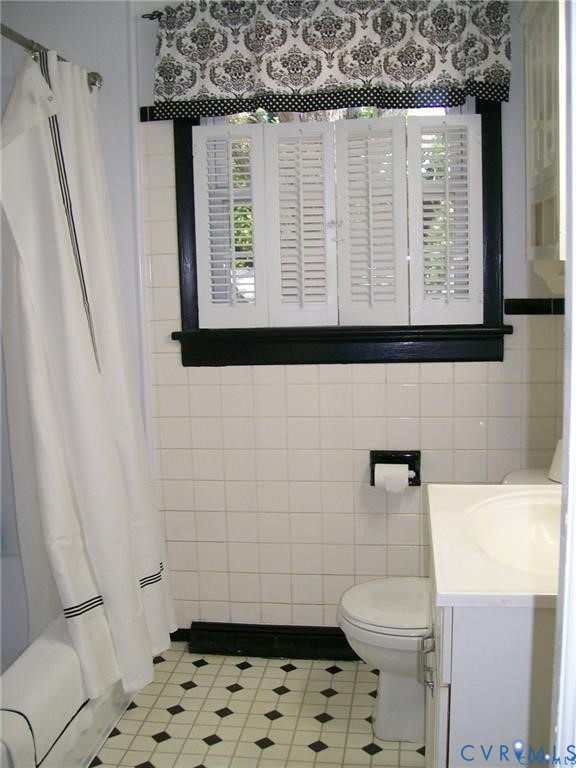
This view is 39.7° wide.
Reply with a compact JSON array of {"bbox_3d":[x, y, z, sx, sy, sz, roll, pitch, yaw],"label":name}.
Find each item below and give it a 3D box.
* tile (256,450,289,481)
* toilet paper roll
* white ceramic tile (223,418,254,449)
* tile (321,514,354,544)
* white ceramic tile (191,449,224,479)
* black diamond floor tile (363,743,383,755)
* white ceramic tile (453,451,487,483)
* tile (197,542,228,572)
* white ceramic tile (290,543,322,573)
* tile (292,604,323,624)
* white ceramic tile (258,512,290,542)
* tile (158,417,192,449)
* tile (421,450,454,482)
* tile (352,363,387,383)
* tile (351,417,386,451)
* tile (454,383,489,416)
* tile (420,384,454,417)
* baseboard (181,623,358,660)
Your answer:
[{"bbox_3d":[-0.053,0.272,2.704,0.108,0.108,0.010,-1,8,8],"label":"tile"},{"bbox_3d":[0.337,0.303,2.594,0.106,0.086,0.086,-1,8,8],"label":"toilet paper roll"},{"bbox_3d":[-0.163,0.166,2.696,0.108,0.108,0.010,0,9,8],"label":"white ceramic tile"},{"bbox_3d":[0.171,0.488,2.702,0.108,0.108,0.010,0,9,8],"label":"tile"},{"bbox_3d":[-0.270,0.277,2.752,0.109,0.108,0.009,0,7,8],"label":"white ceramic tile"},{"bbox_3d":[0.235,1.016,2.217,0.042,0.008,0.042,-7,9,-36],"label":"black diamond floor tile"},{"bbox_3d":[0.595,0.267,2.597,0.108,0.108,0.009,0,8,8],"label":"white ceramic tile"},{"bbox_3d":[-0.261,0.600,2.781,0.108,0.108,0.010,-1,8,8],"label":"tile"},{"bbox_3d":[0.065,0.597,2.736,0.108,0.108,0.010,-1,8,8],"label":"white ceramic tile"},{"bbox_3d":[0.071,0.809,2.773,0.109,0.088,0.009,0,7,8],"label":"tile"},{"bbox_3d":[-0.048,0.491,2.738,0.108,0.108,0.009,0,7,7],"label":"white ceramic tile"},{"bbox_3d":[-0.381,0.168,2.727,0.108,0.108,0.009,0,8,8],"label":"tile"},{"bbox_3d":[0.492,0.268,2.632,0.108,0.108,0.009,-1,7,8],"label":"tile"},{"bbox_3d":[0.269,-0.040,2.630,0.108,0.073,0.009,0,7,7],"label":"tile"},{"bbox_3d":[0.271,0.162,2.649,0.108,0.108,0.009,-1,7,8],"label":"tile"},{"bbox_3d":[0.590,0.051,2.568,0.108,0.108,0.009,0,8,8],"label":"tile"},{"bbox_3d":[0.486,0.051,2.605,0.108,0.108,0.009,-1,7,8],"label":"tile"},{"bbox_3d":[0.017,0.871,2.721,0.710,0.088,0.100,-1,7,8],"label":"baseboard"}]

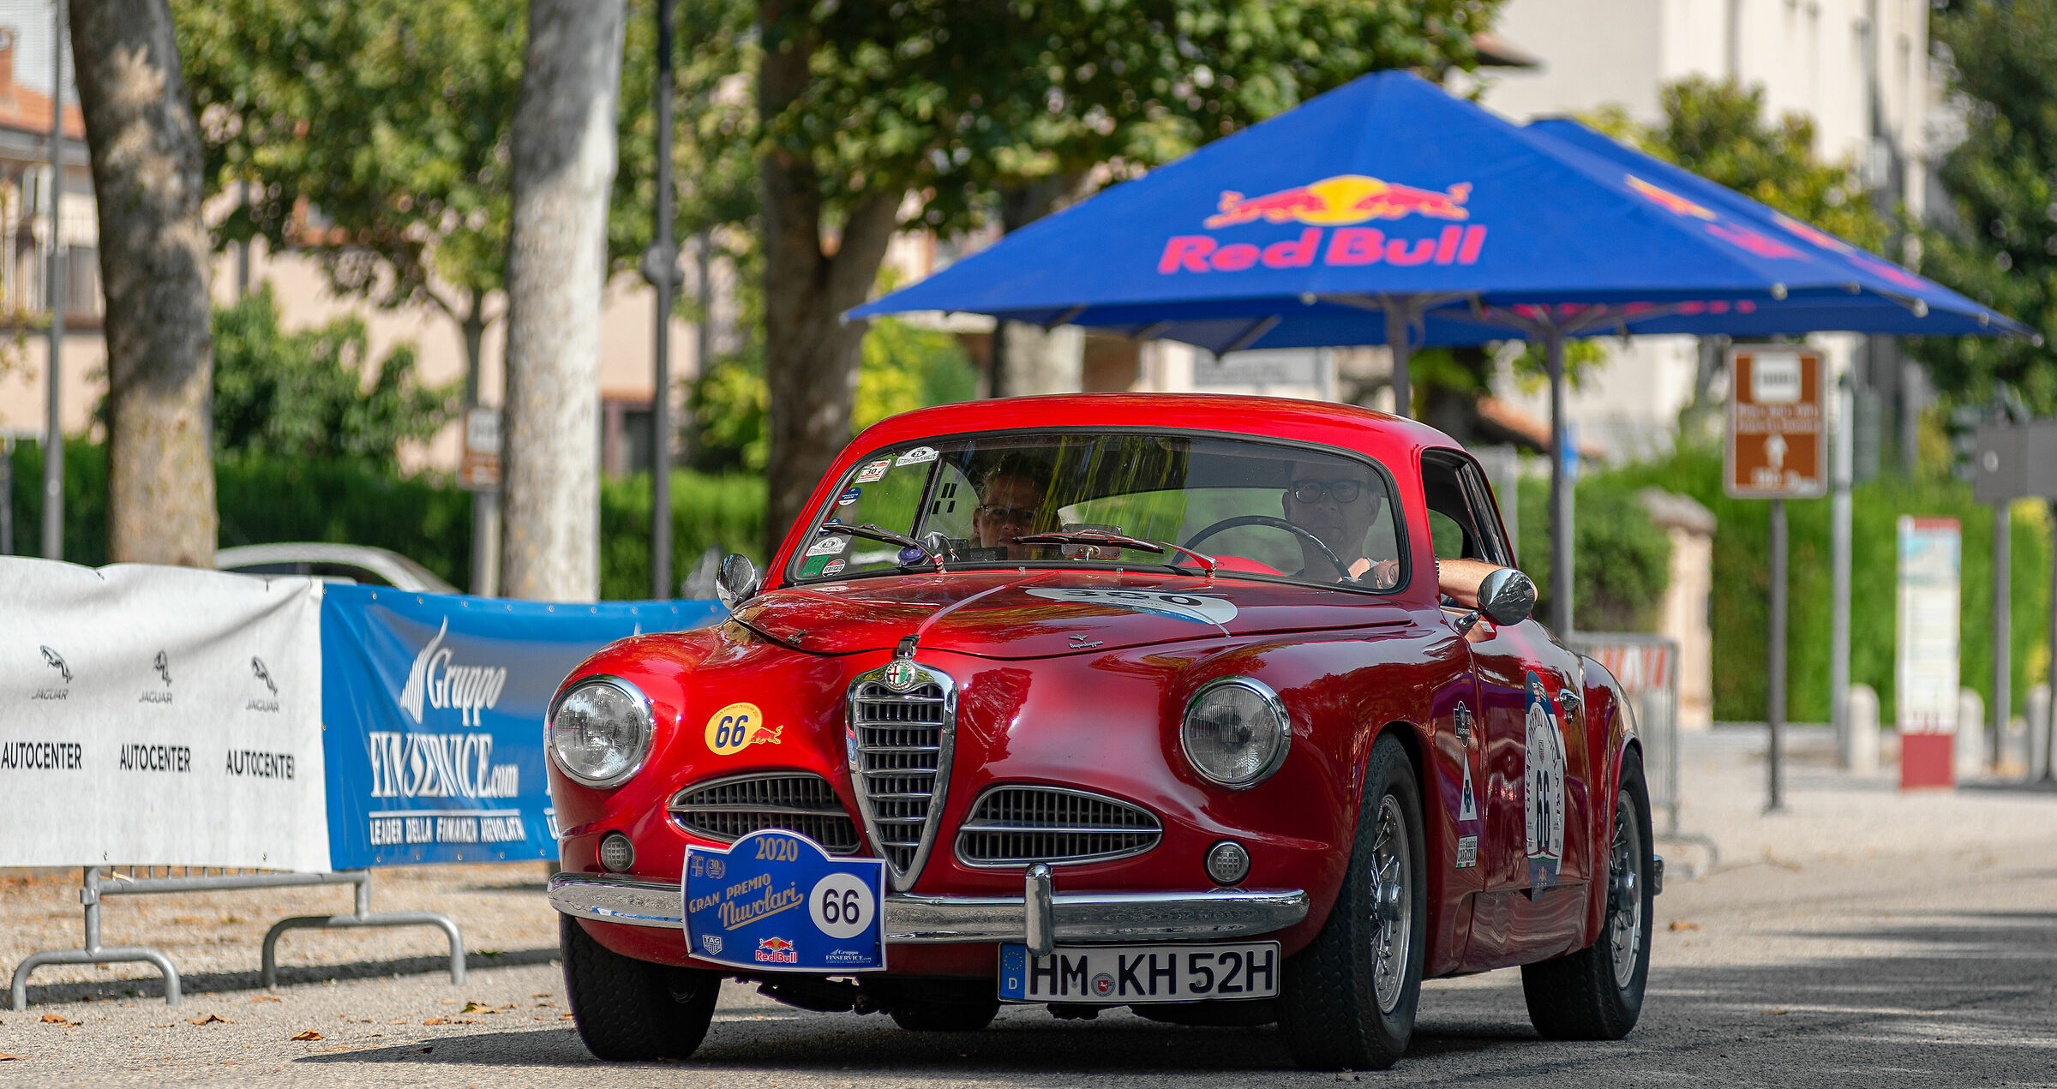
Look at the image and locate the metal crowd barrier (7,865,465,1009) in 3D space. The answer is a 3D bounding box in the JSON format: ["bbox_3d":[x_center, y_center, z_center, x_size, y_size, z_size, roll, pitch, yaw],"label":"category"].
[{"bbox_3d":[-2.030,0.617,25.100,0.500,1.100,2.250,-1,-1,14],"label":"metal crowd barrier"}]

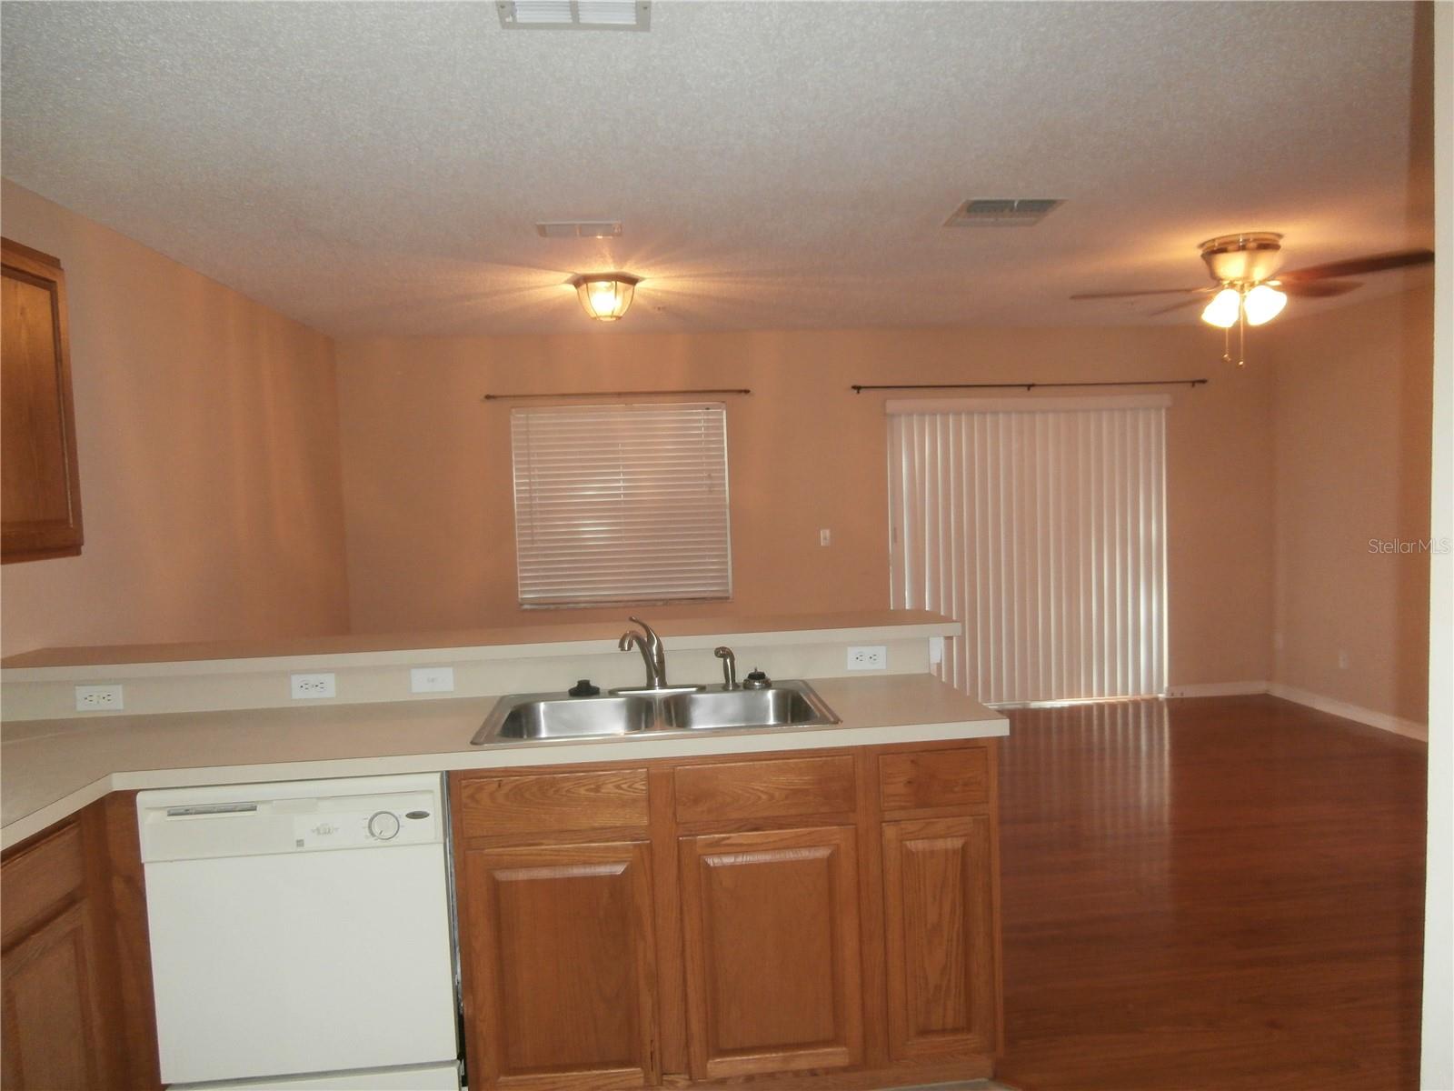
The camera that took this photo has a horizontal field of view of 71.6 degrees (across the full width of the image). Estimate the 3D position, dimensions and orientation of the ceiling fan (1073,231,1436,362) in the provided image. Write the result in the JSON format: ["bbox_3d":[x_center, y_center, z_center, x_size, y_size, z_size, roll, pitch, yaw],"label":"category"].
[{"bbox_3d":[2.159,-1.019,4.255,1.320,0.500,1.290,-2,3,-6],"label":"ceiling fan"}]

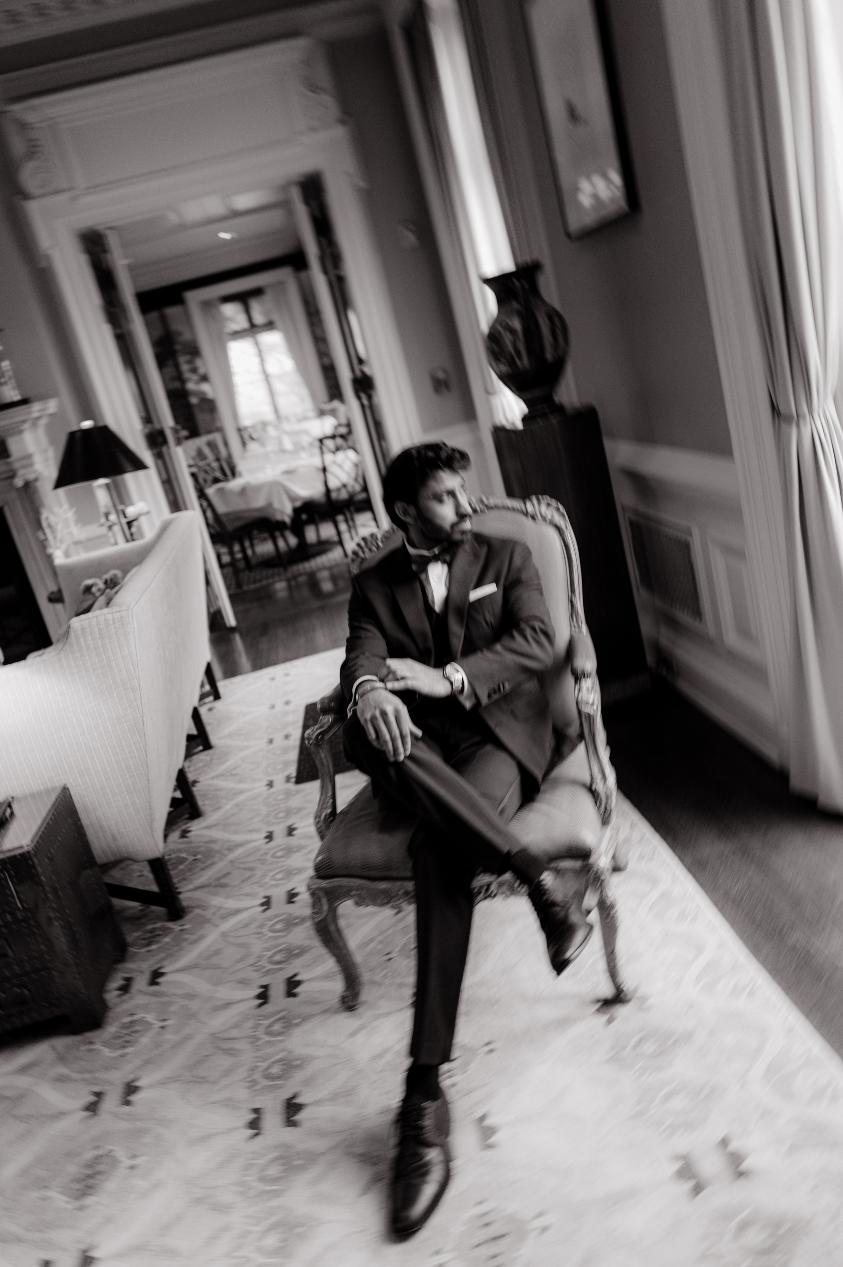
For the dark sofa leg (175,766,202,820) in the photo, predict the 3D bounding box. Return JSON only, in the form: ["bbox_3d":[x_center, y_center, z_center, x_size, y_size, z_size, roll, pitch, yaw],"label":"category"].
[{"bbox_3d":[-0.850,0.581,3.577,0.045,0.195,0.043,-16,15,-4],"label":"dark sofa leg"}]

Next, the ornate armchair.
[{"bbox_3d":[0.099,0.243,2.334,0.700,1.020,0.710,-9,16,19],"label":"ornate armchair"}]

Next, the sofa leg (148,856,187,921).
[{"bbox_3d":[-0.746,0.748,2.881,0.045,0.196,0.043,-16,15,-4],"label":"sofa leg"}]

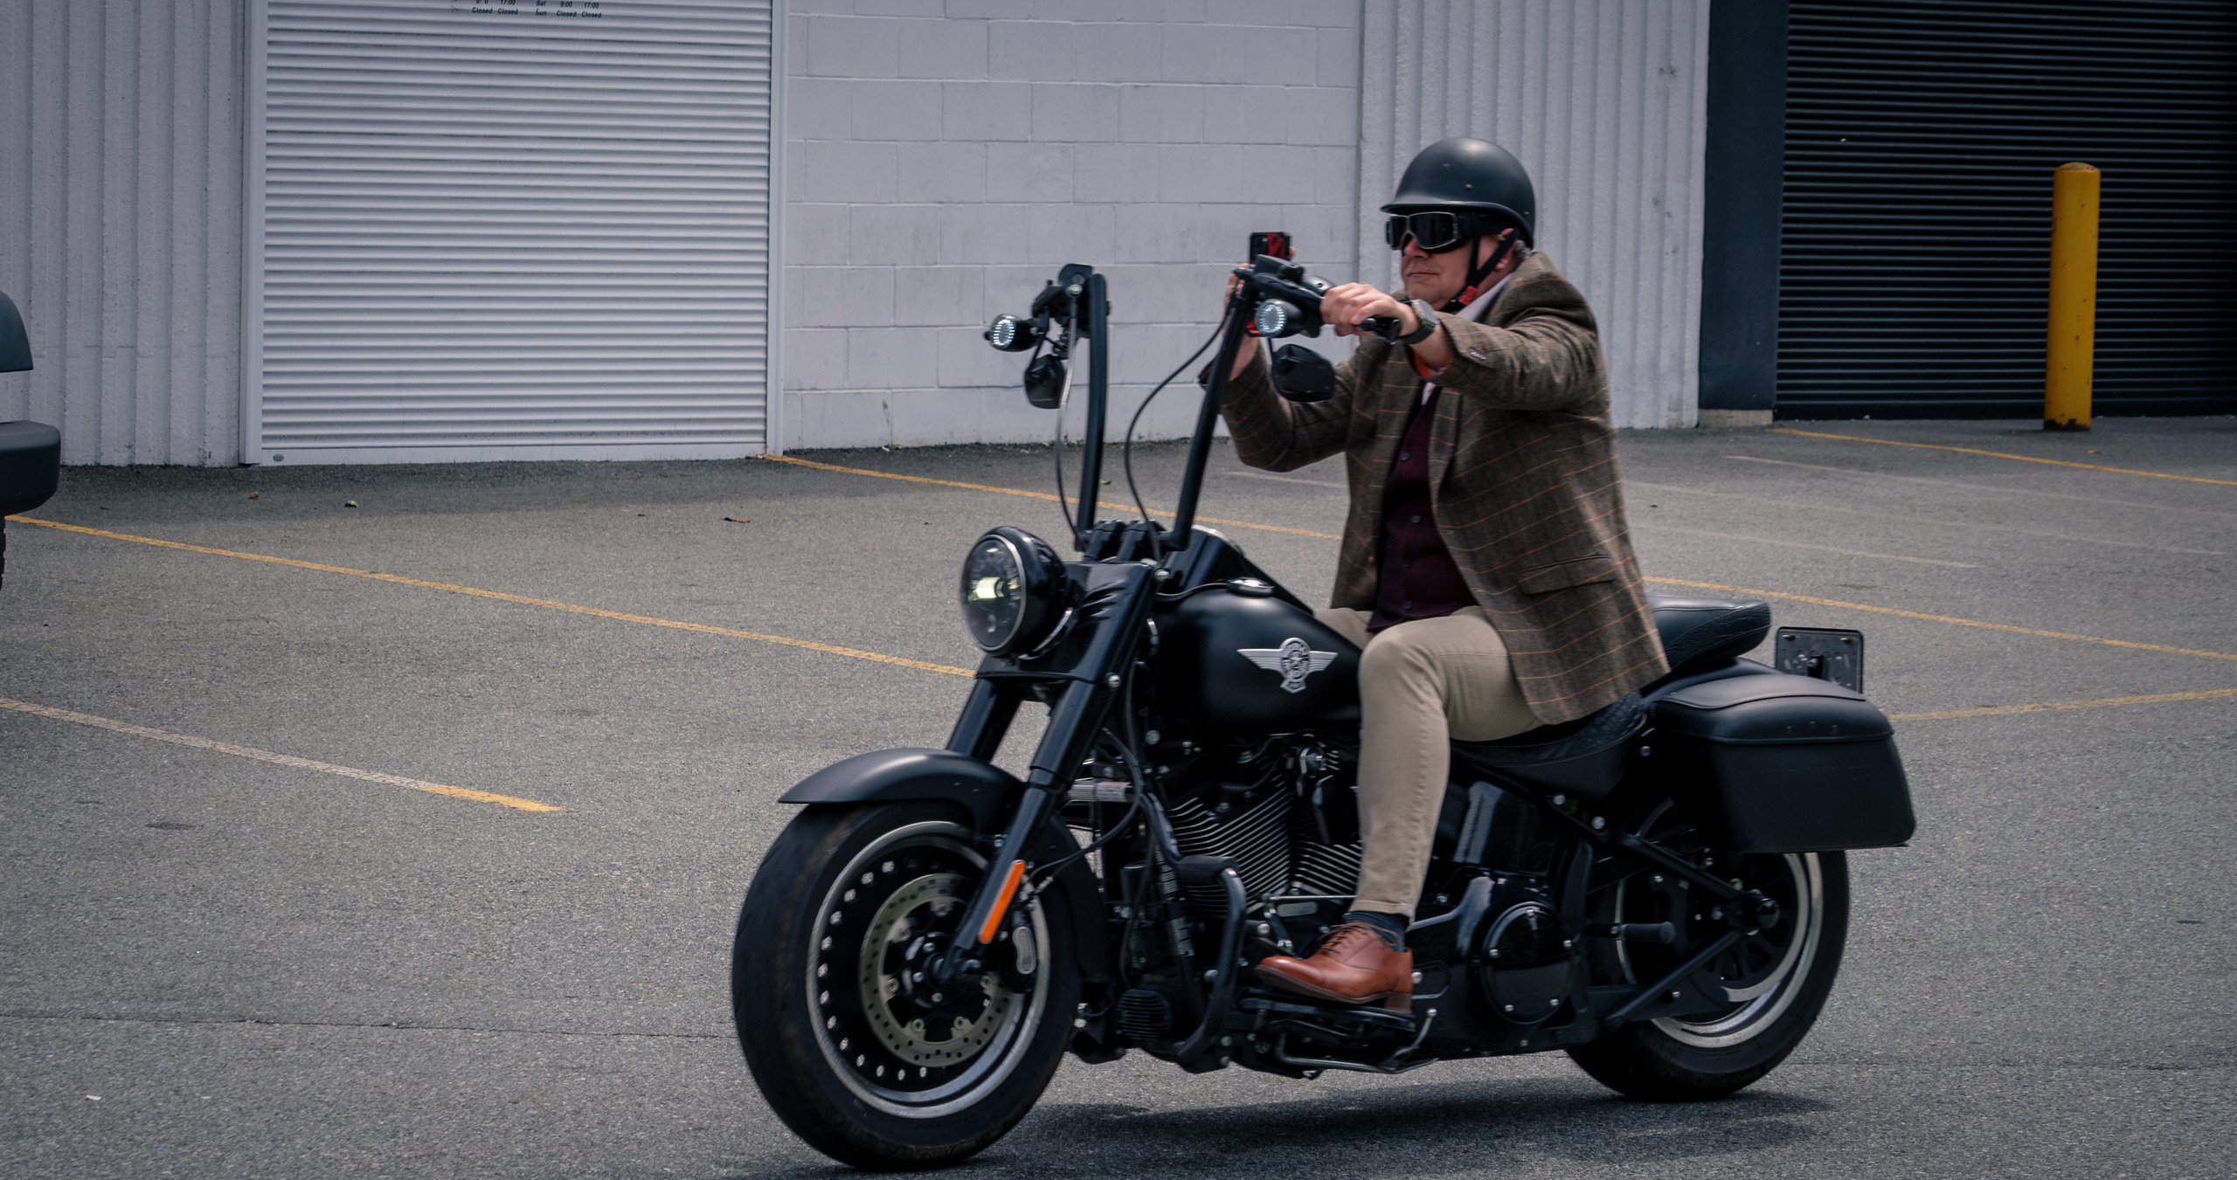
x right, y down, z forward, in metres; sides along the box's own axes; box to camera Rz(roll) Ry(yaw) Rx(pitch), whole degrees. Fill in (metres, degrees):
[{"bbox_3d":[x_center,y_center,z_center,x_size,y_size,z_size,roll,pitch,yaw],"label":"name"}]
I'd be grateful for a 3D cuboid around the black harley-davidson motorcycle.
[{"bbox_3d":[0.361,0.179,9.483,2.320,1.481,0.916,-2,2,-33],"label":"black harley-davidson motorcycle"}]

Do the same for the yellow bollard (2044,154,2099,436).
[{"bbox_3d":[3.611,-1.109,21.160,0.170,1.008,0.170,1,5,0],"label":"yellow bollard"}]

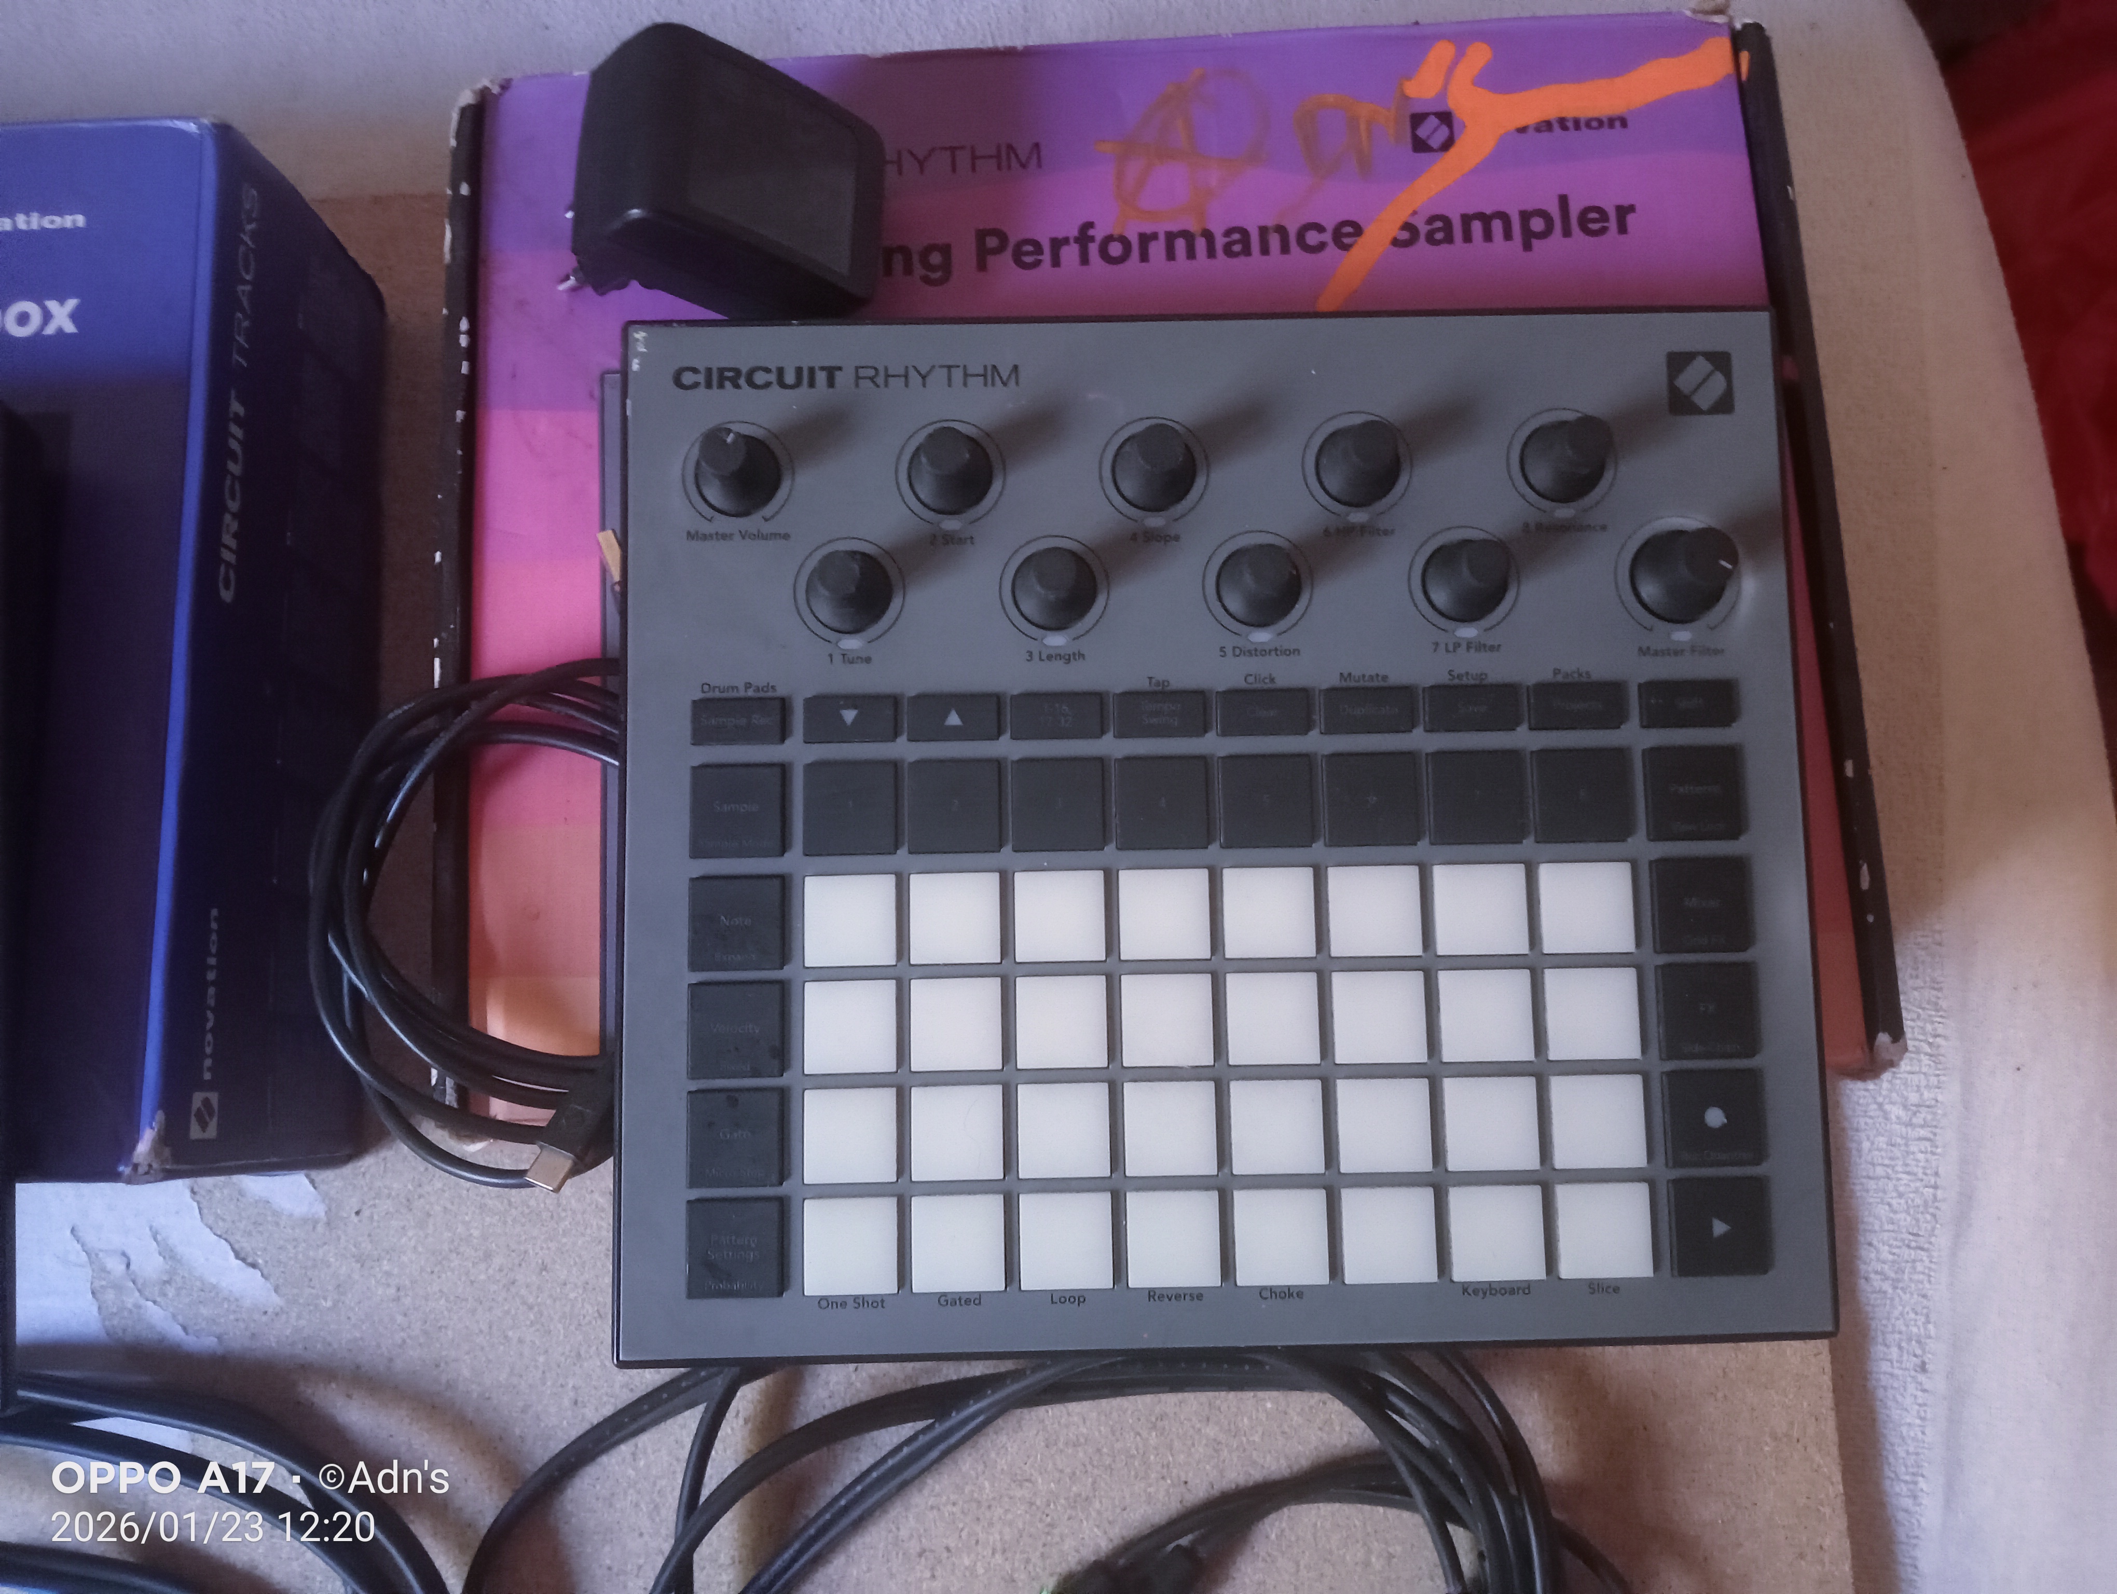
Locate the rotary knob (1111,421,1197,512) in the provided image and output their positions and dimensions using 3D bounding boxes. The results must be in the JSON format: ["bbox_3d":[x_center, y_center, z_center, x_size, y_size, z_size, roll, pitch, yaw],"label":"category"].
[{"bbox_3d":[0.020,-0.068,0.343,0.017,0.016,0.017,-1,84,-1],"label":"rotary knob"}]

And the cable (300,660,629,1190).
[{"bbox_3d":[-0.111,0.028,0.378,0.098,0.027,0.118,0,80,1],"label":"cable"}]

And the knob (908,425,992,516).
[{"bbox_3d":[-0.022,-0.067,0.343,0.017,0.016,0.017,-1,84,-1],"label":"knob"}]

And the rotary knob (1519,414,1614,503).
[{"bbox_3d":[0.104,-0.070,0.345,0.017,0.016,0.017,-1,84,-1],"label":"rotary knob"}]

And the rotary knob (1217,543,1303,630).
[{"bbox_3d":[0.041,-0.044,0.341,0.017,0.016,0.017,-1,84,-1],"label":"rotary knob"}]

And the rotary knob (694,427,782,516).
[{"bbox_3d":[-0.065,-0.066,0.342,0.017,0.016,0.017,0,84,-1],"label":"rotary knob"}]

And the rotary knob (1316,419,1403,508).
[{"bbox_3d":[0.062,-0.069,0.344,0.017,0.016,0.017,-1,84,-1],"label":"rotary knob"}]

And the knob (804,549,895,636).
[{"bbox_3d":[-0.042,-0.042,0.340,0.017,0.016,0.017,-1,84,-1],"label":"knob"}]

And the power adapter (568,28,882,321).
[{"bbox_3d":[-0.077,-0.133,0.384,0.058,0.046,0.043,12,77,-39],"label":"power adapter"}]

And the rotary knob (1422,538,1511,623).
[{"bbox_3d":[0.084,-0.045,0.342,0.017,0.016,0.017,-1,84,-1],"label":"rotary knob"}]

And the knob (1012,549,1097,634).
[{"bbox_3d":[0.000,-0.043,0.341,0.017,0.016,0.017,-1,84,-1],"label":"knob"}]

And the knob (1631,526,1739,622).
[{"bbox_3d":[0.127,-0.045,0.343,0.020,0.017,0.020,0,84,-1],"label":"knob"}]

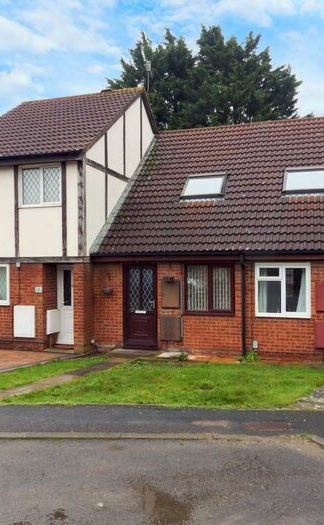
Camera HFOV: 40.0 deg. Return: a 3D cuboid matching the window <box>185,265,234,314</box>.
[{"bbox_3d":[1.109,0.628,10.236,1.140,1.170,0.100,0,1,16],"label":"window"}]

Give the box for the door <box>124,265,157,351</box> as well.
[{"bbox_3d":[-0.503,1.061,10.709,0.875,2.030,0.100,0,1,16],"label":"door"}]

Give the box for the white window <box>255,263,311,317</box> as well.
[{"bbox_3d":[2.670,0.615,9.785,1.170,1.205,0.100,0,1,16],"label":"white window"}]

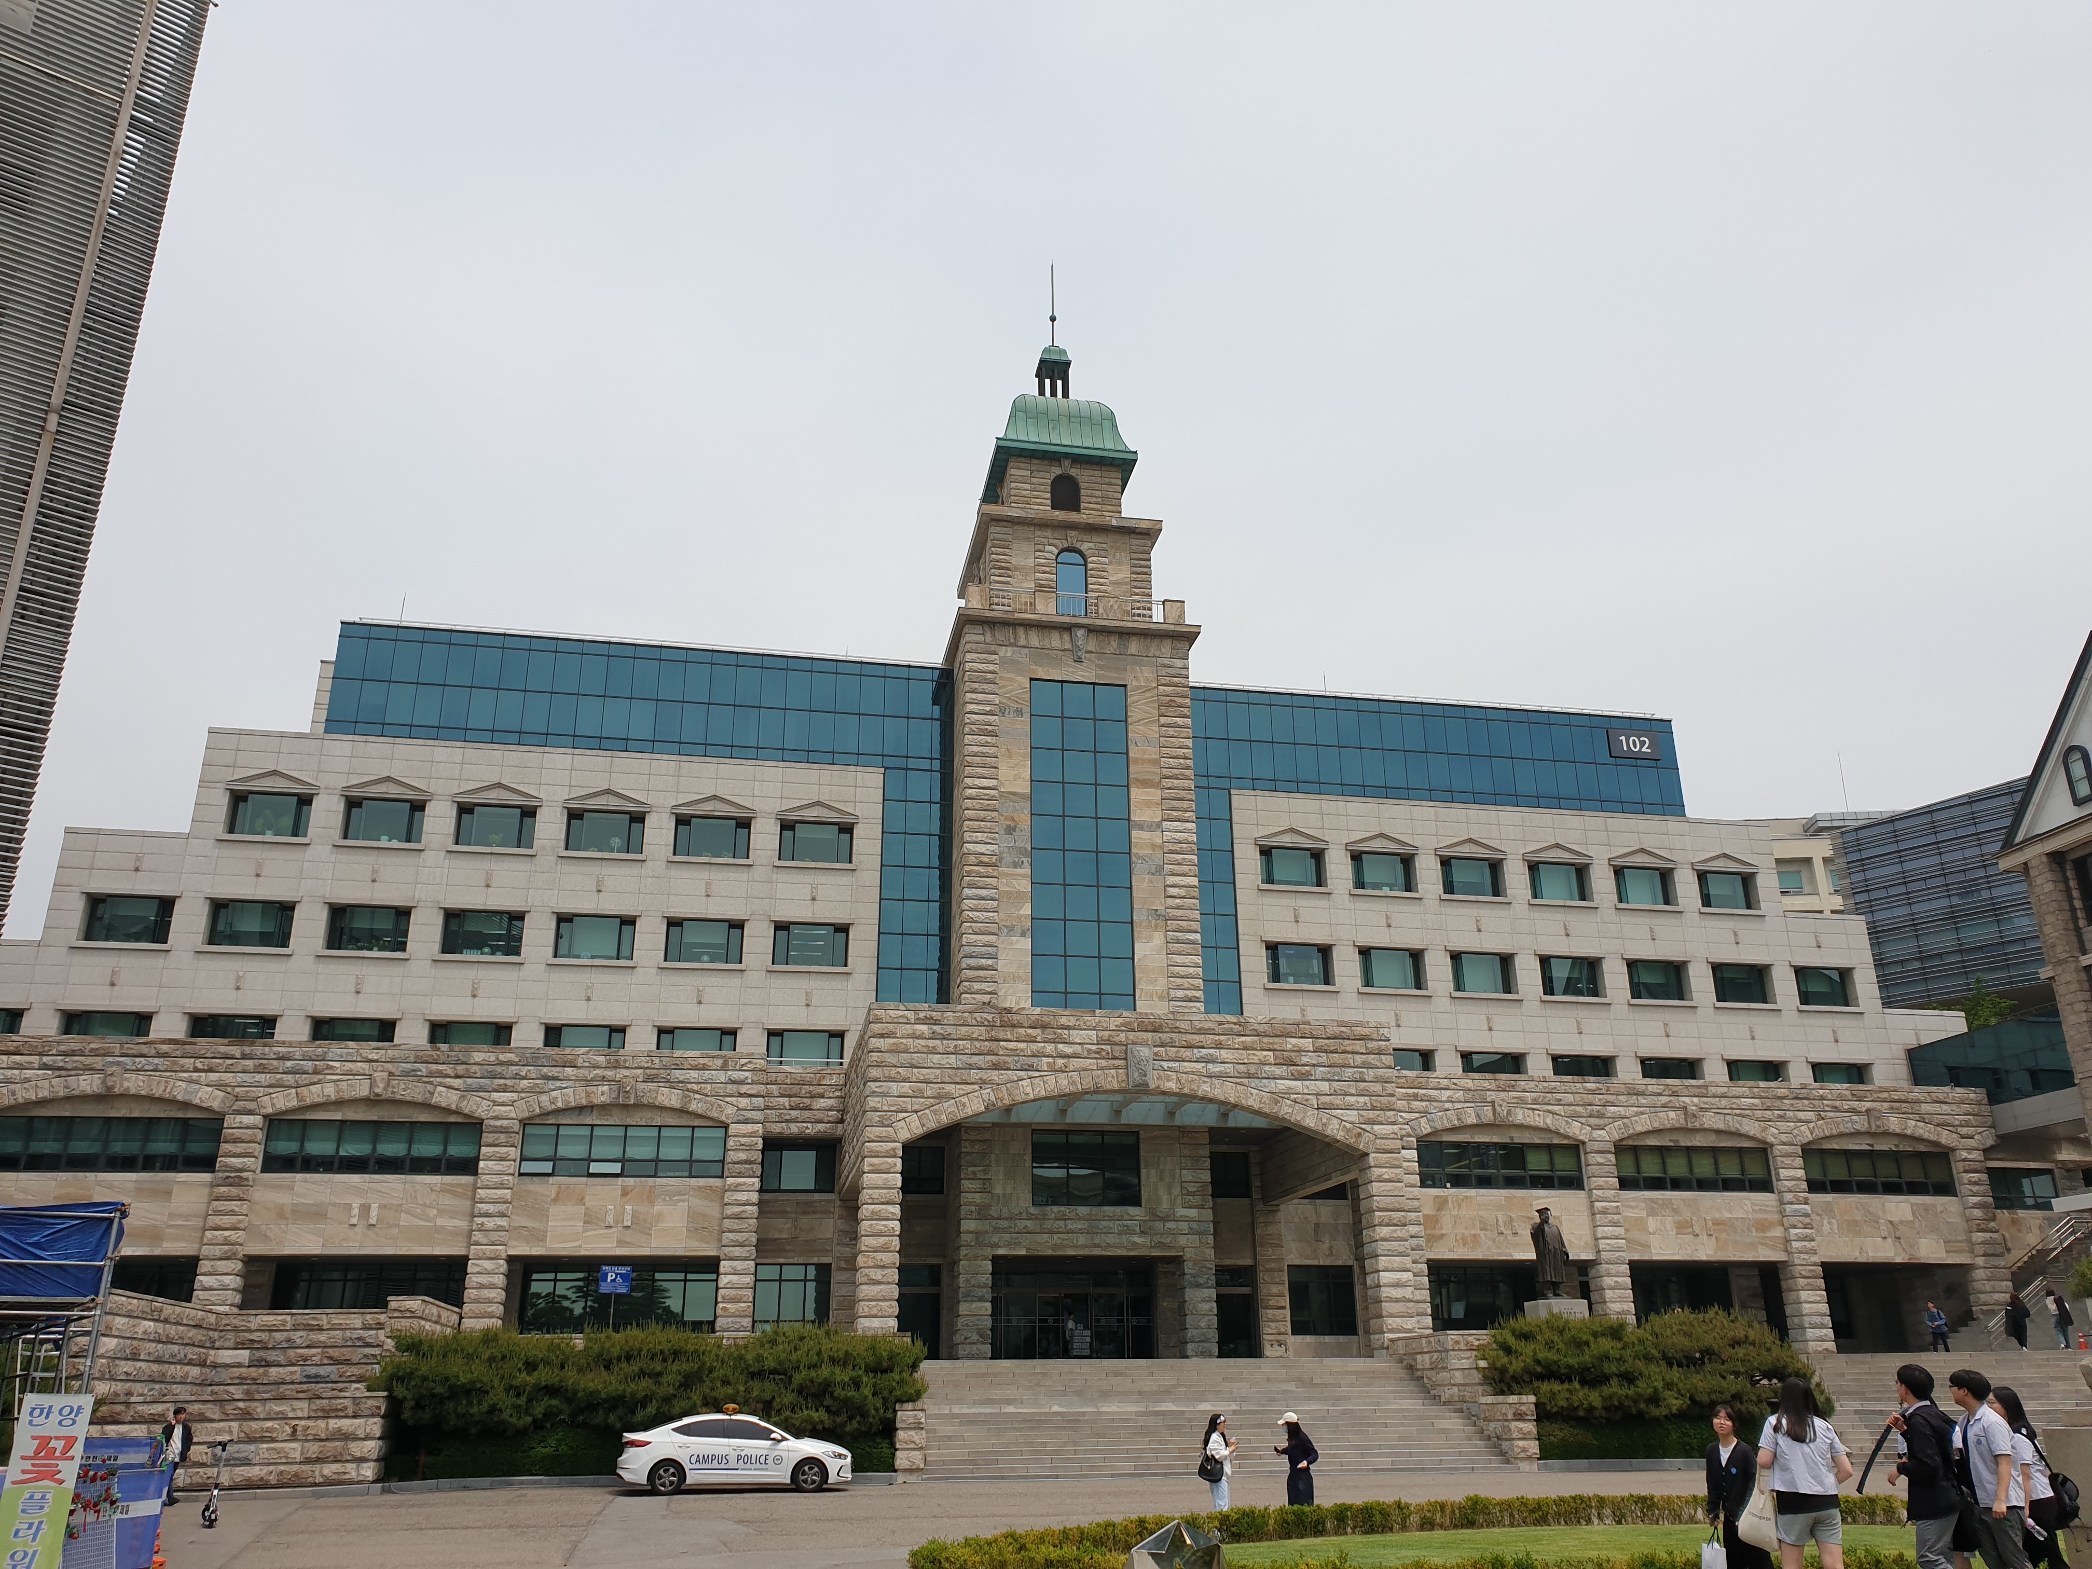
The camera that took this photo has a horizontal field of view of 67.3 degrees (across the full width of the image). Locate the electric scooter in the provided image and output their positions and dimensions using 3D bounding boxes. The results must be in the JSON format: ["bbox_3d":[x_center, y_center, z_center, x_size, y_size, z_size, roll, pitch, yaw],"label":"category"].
[{"bbox_3d":[-12.412,10.476,23.512,0.470,1.150,1.050,11,-23,-29],"label":"electric scooter"}]

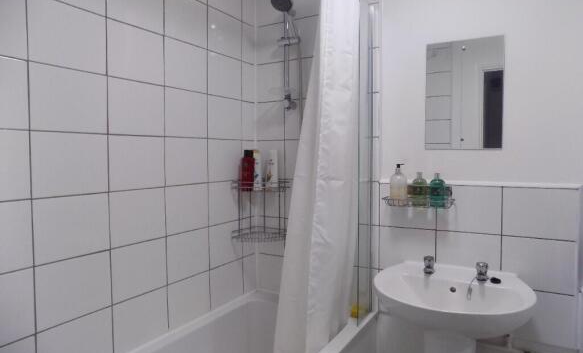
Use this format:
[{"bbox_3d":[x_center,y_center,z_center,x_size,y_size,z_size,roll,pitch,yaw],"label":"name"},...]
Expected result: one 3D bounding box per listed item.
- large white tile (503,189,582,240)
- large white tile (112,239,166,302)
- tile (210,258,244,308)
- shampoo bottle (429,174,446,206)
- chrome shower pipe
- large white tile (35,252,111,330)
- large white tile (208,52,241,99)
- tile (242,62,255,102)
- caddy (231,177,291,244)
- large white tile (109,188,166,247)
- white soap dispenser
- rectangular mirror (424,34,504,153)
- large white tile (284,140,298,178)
[{"bbox_3d":[0.930,0.140,1.458,0.237,0.189,0.010,1,3,30],"label":"large white tile"},{"bbox_3d":[-0.573,0.348,1.471,0.010,0.198,0.248,2,3,30],"label":"large white tile"},{"bbox_3d":[-0.319,0.527,1.921,0.010,0.195,0.250,1,3,30],"label":"tile"},{"bbox_3d":[0.603,0.057,1.593,0.060,0.142,0.055,1,3,27],"label":"shampoo bottle"},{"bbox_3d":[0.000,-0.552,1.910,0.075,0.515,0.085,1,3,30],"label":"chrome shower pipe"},{"bbox_3d":[-0.694,0.361,1.249,0.010,0.197,0.245,1,3,30],"label":"large white tile"},{"bbox_3d":[-0.323,-0.480,1.869,0.010,0.200,0.250,1,3,30],"label":"large white tile"},{"bbox_3d":[-0.225,-0.482,2.022,0.010,0.197,0.113,1,3,30],"label":"tile"},{"bbox_3d":[-0.162,0.166,2.022,0.310,0.300,0.190,-1,3,-15],"label":"caddy"},{"bbox_3d":[-0.578,0.151,1.470,0.010,0.200,0.250,1,3,30],"label":"large white tile"},{"bbox_3d":[0.461,0.036,1.663,0.072,0.180,0.070,2,4,38],"label":"white soap dispenser"},{"bbox_3d":[0.701,-0.330,1.566,0.300,0.450,0.010,1,3,30],"label":"rectangular mirror"},{"bbox_3d":[0.075,-0.079,1.944,0.244,0.197,0.010,1,3,30],"label":"large white tile"}]

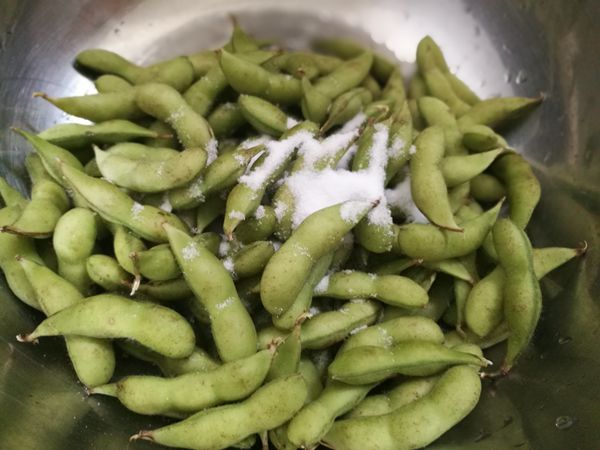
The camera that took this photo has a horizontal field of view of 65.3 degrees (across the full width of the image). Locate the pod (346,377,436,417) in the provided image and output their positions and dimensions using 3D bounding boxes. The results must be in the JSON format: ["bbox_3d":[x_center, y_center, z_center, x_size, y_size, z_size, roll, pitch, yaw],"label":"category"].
[{"bbox_3d":[0.040,0.070,0.187,0.048,0.011,0.013,-19,62,-12],"label":"pod"}]

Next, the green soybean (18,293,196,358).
[{"bbox_3d":[-0.067,0.034,0.166,0.063,0.013,0.018,4,63,5],"label":"green soybean"}]

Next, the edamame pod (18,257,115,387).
[{"bbox_3d":[-0.088,0.032,0.178,0.015,0.013,0.066,-39,71,-4],"label":"edamame pod"}]

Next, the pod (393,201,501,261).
[{"bbox_3d":[0.062,0.002,0.195,0.050,0.012,0.019,-18,62,-5],"label":"pod"}]

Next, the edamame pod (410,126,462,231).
[{"bbox_3d":[0.055,-0.021,0.194,0.017,0.013,0.053,3,55,-1],"label":"edamame pod"}]

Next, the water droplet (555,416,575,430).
[{"bbox_3d":[0.093,0.070,0.165,0.005,0.002,0.005,-30,49,11],"label":"water droplet"}]

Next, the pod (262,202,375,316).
[{"bbox_3d":[0.009,0.011,0.180,0.019,0.012,0.060,41,76,20],"label":"pod"}]

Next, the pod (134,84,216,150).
[{"bbox_3d":[-0.059,-0.052,0.224,0.044,0.012,0.023,31,67,10],"label":"pod"}]

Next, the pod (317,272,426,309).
[{"bbox_3d":[0.029,0.027,0.200,0.052,0.011,0.013,6,60,-1],"label":"pod"}]

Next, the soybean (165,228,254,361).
[{"bbox_3d":[-0.038,0.026,0.192,0.017,0.012,0.065,-25,77,-14],"label":"soybean"}]

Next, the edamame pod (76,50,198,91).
[{"bbox_3d":[-0.082,-0.079,0.234,0.063,0.013,0.018,10,56,7],"label":"edamame pod"}]

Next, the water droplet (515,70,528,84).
[{"bbox_3d":[0.118,-0.079,0.250,0.005,0.003,0.007,0,91,36],"label":"water droplet"}]

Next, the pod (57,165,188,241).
[{"bbox_3d":[-0.080,-0.014,0.211,0.071,0.012,0.017,28,64,9],"label":"pod"}]

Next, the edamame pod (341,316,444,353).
[{"bbox_3d":[0.032,0.042,0.169,0.042,0.012,0.013,-11,59,-1],"label":"edamame pod"}]

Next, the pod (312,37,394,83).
[{"bbox_3d":[0.032,-0.091,0.252,0.055,0.013,0.016,35,62,22],"label":"pod"}]

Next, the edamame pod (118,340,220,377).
[{"bbox_3d":[-0.050,0.050,0.177,0.043,0.012,0.013,12,58,9],"label":"edamame pod"}]

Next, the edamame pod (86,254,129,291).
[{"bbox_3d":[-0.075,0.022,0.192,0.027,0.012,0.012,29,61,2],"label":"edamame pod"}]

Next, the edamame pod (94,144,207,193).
[{"bbox_3d":[-0.066,-0.026,0.207,0.048,0.012,0.020,2,65,0],"label":"edamame pod"}]

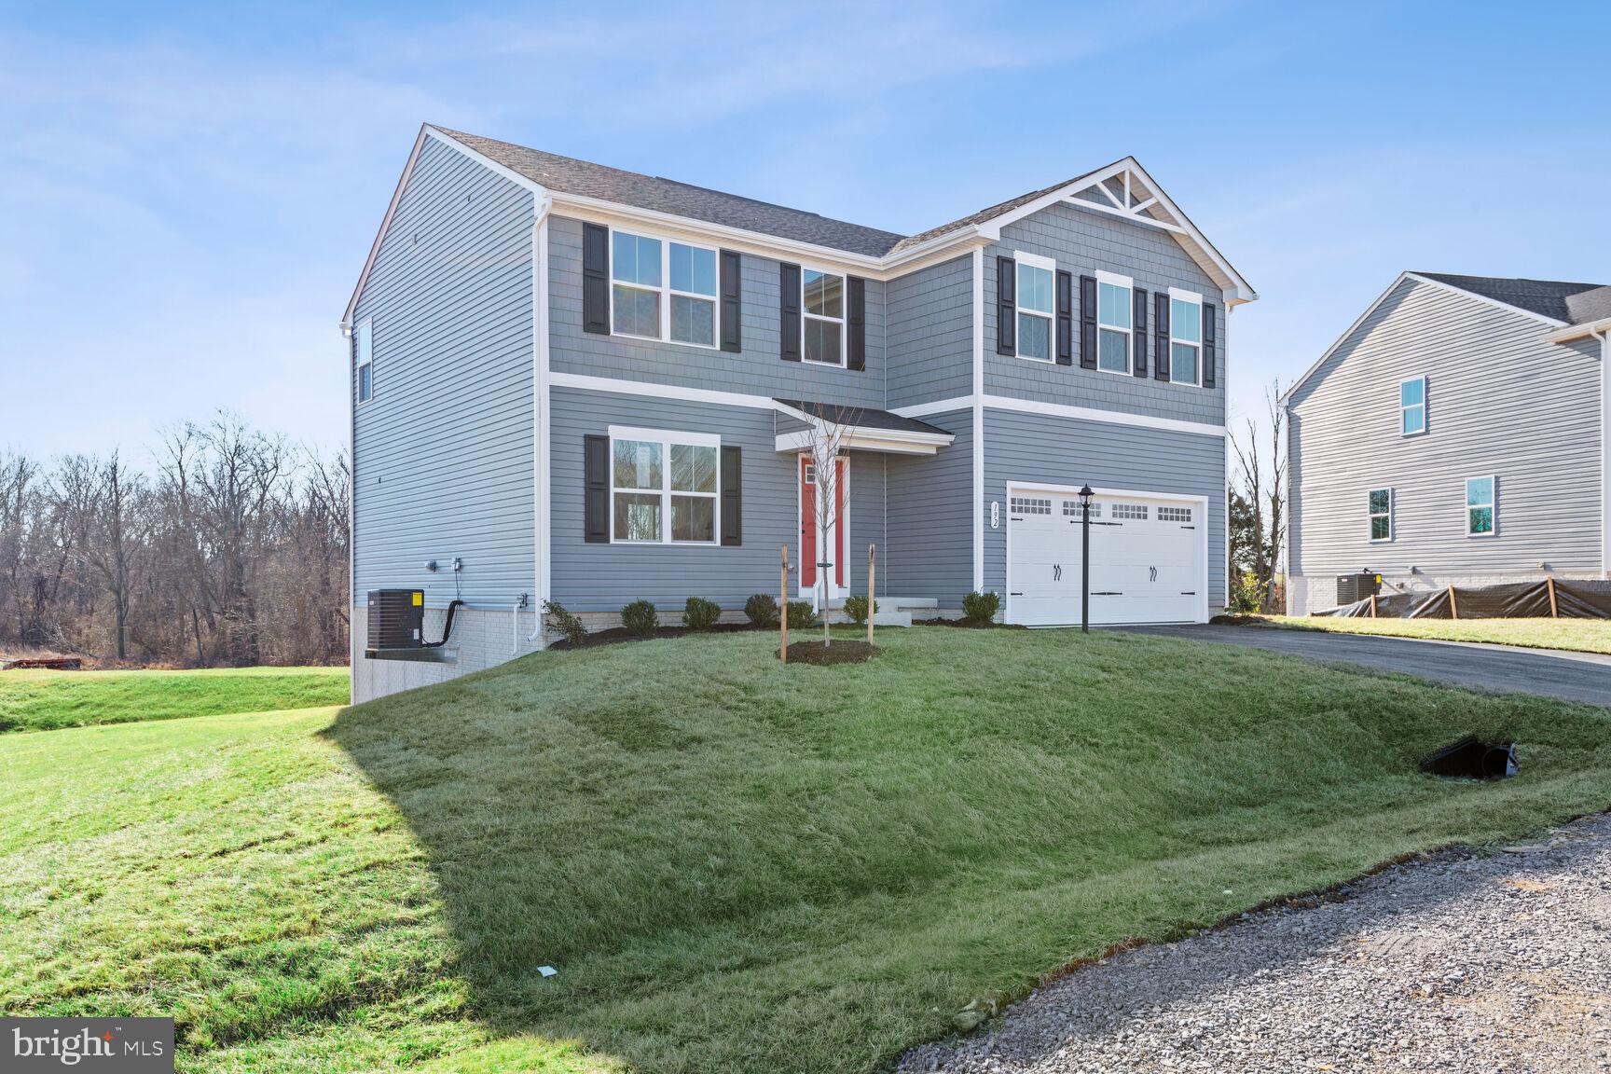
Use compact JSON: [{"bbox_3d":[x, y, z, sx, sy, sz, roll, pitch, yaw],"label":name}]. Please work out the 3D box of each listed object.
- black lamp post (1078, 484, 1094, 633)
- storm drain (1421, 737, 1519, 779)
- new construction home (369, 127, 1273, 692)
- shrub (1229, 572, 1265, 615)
[{"bbox_3d":[3.779,0.292,15.700,0.210,2.000,0.210,0,-2,0],"label":"black lamp post"},{"bbox_3d":[6.562,2.178,11.500,0.660,0.370,0.800,2,-3,-36],"label":"storm drain"},{"bbox_3d":[-0.532,-1.720,21.860,12.800,9.900,11.700,2,-3,-36],"label":"new construction home"},{"bbox_3d":[10.617,1.364,28.000,0.900,1.030,0.880,2,-3,-36],"label":"shrub"}]

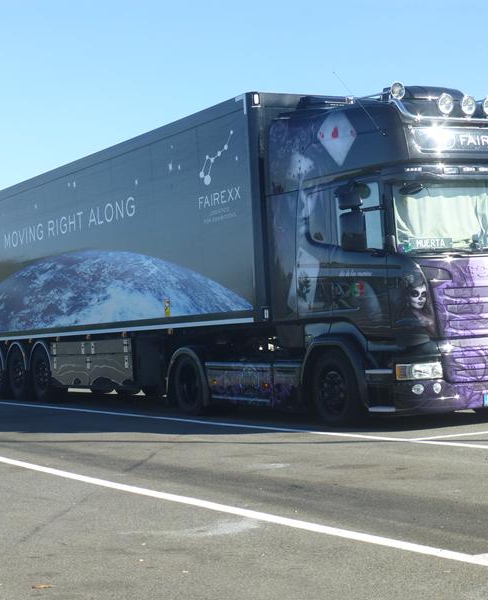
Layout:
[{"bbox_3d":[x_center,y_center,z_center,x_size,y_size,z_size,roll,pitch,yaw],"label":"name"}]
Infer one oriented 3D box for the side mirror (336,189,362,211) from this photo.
[{"bbox_3d":[1.125,-1.053,14.241,0.250,0.230,0.150,-3,0,-8],"label":"side mirror"}]

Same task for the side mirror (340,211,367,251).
[{"bbox_3d":[1.156,-0.734,14.235,0.250,0.420,0.130,-3,0,-8],"label":"side mirror"}]

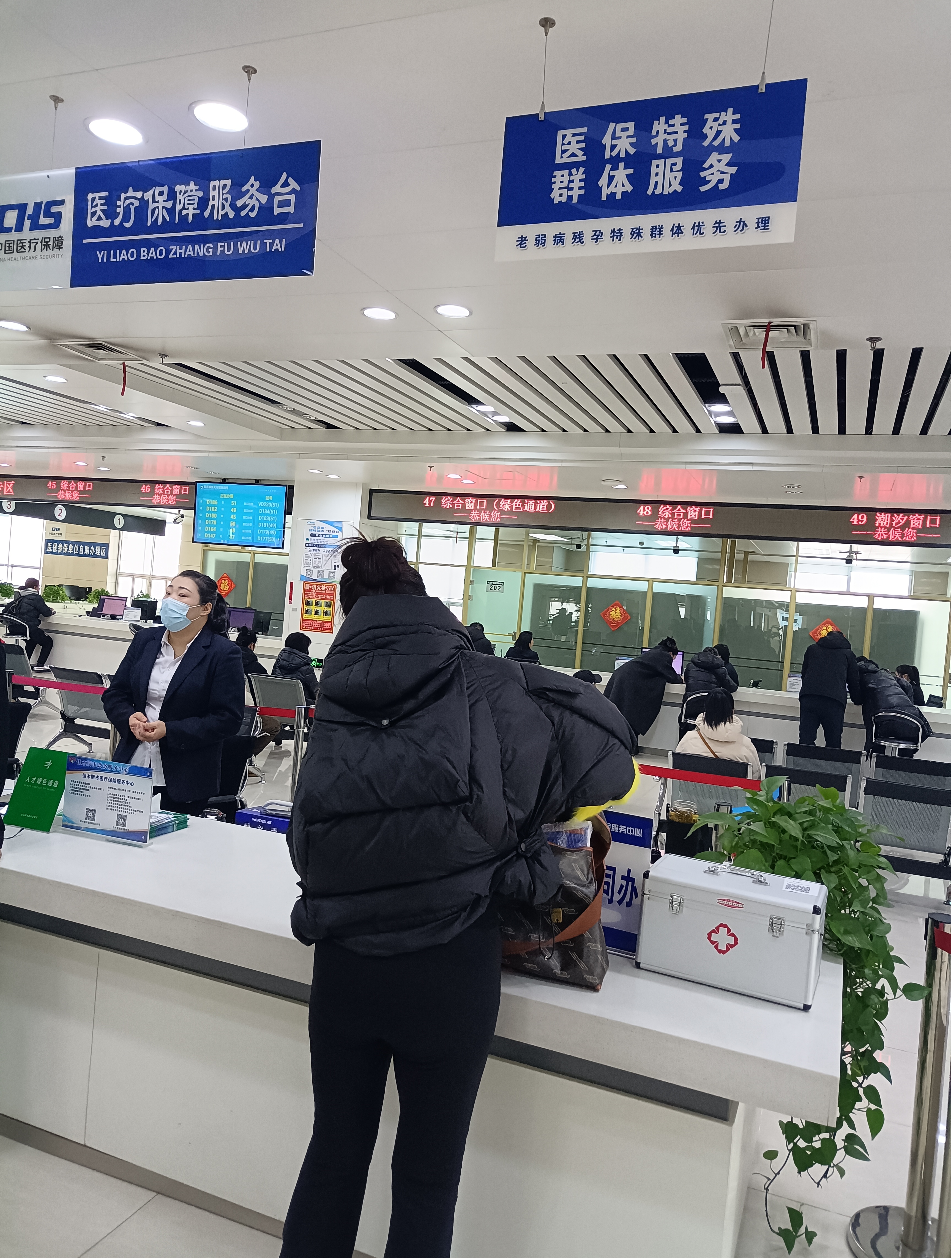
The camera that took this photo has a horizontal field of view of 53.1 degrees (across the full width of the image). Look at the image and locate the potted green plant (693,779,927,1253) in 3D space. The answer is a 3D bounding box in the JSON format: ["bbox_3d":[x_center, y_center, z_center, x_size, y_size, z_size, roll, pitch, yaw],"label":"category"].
[{"bbox_3d":[0.741,0.878,2.194,0.510,1.050,0.410,5,1,22],"label":"potted green plant"}]

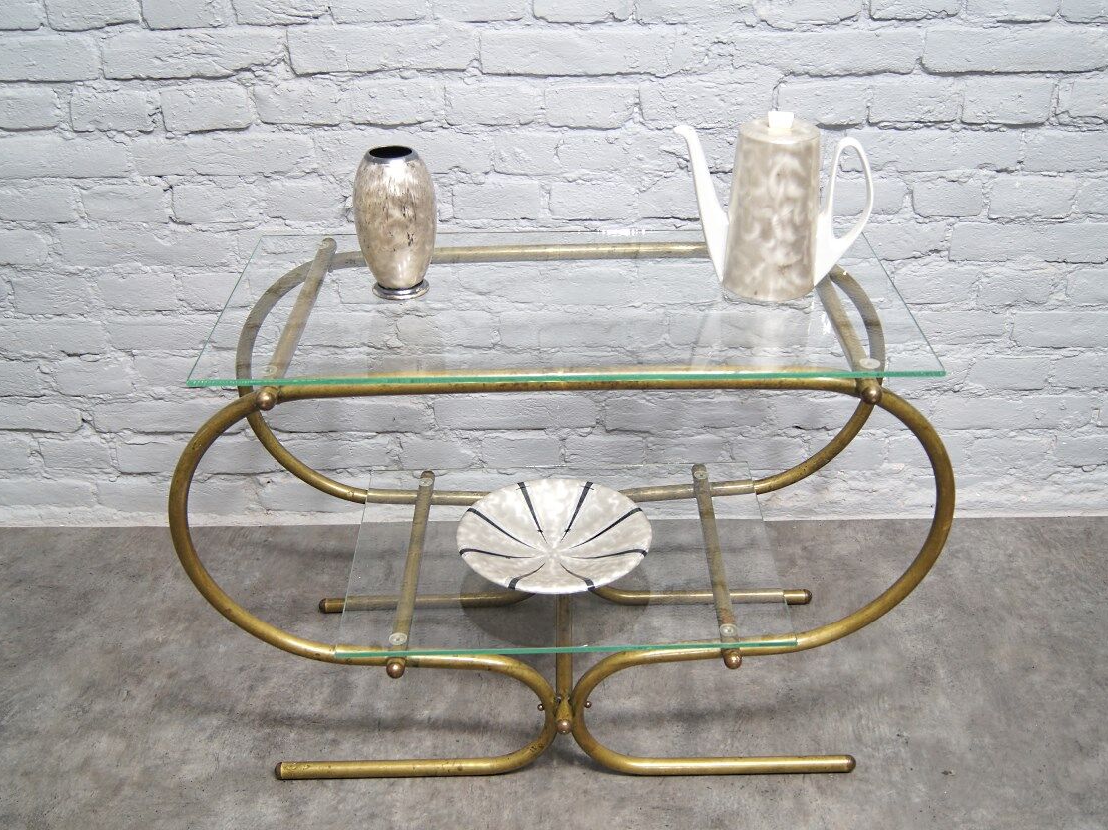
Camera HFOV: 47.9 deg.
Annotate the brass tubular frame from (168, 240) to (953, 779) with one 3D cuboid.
[{"bbox_3d":[0.013,0.130,1.689,0.922,0.617,0.445,-1,30,0],"label":"brass tubular frame"}]

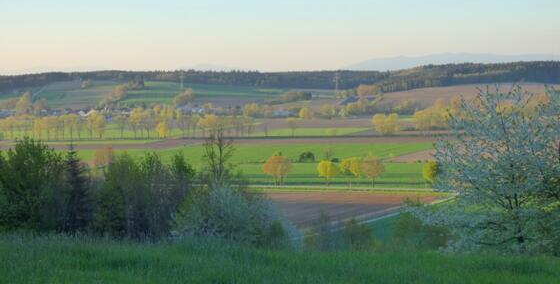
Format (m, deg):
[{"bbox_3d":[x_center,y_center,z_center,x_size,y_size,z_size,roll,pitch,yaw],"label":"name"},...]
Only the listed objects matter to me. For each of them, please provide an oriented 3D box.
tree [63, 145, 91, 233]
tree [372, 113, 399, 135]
[{"bbox_3d":[-10.430,2.520,65.000,1.650,4.690,1.600,0,3,0],"label":"tree"},{"bbox_3d":[53.510,-9.260,640.000,13.190,11.410,12.790,0,3,0],"label":"tree"}]

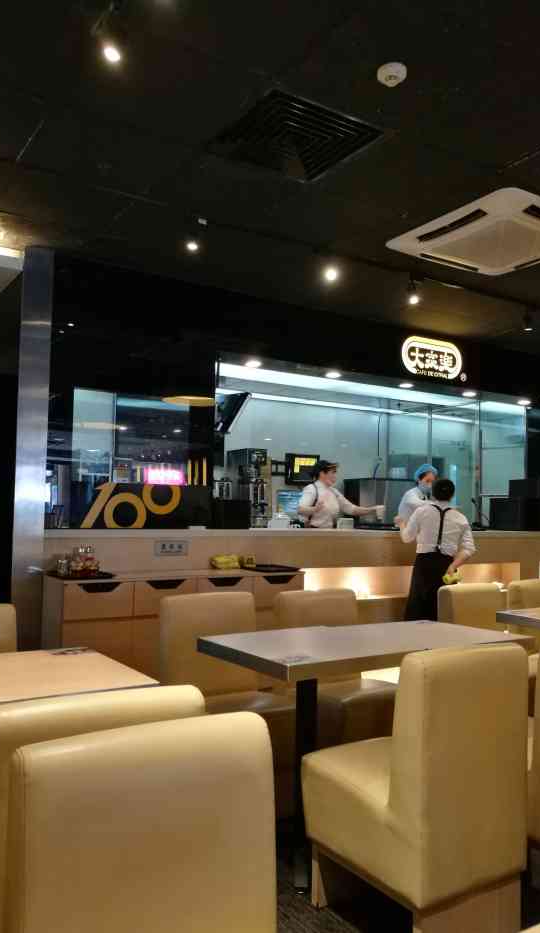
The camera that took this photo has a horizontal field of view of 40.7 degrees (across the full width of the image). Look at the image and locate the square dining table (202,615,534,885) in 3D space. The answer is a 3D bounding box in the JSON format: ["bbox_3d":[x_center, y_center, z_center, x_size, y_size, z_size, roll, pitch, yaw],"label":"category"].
[{"bbox_3d":[0.394,1.063,2.860,1.192,0.766,0.594,4,-5,-32],"label":"square dining table"}]

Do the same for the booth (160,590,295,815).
[{"bbox_3d":[-0.164,1.015,3.083,0.435,0.875,0.540,4,-5,-32],"label":"booth"}]

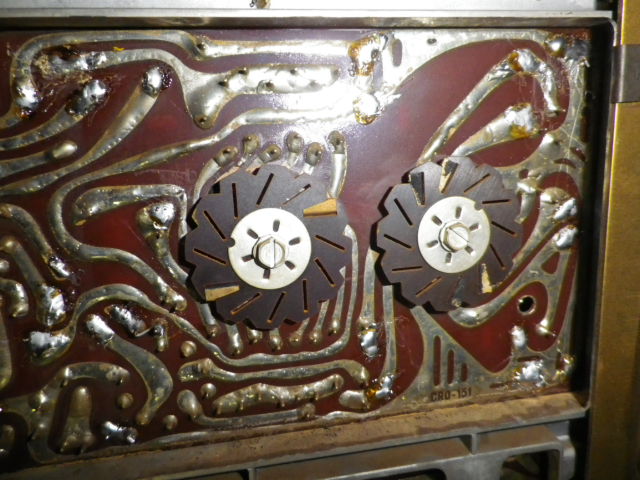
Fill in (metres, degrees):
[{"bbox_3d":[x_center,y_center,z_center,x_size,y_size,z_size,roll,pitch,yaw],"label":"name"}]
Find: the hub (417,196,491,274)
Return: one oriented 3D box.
[{"bbox_3d":[0.034,-0.001,0.115,0.019,0.019,0.004,-4,10,-9],"label":"hub"}]

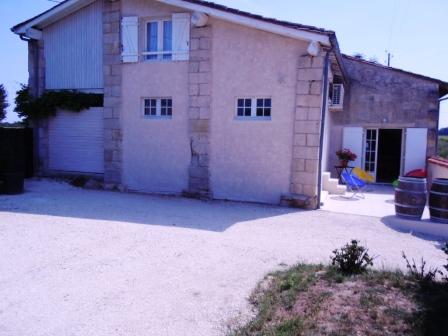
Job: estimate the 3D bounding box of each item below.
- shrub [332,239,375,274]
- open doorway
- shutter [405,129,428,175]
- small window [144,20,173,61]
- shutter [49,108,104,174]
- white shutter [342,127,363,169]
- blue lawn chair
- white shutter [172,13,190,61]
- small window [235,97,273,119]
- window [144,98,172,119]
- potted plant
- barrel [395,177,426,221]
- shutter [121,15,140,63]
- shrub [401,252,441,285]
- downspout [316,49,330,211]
[{"bbox_3d":[1.640,1.147,4.991,0.522,0.439,0.496,3,6,20],"label":"shrub"},{"bbox_3d":[6.439,-0.453,15.107,0.900,2.115,0.150,3,6,20],"label":"open doorway"},{"bbox_3d":[7.206,-0.438,14.521,0.730,2.120,0.050,4,6,22],"label":"shutter"},{"bbox_3d":[-1.913,-3.786,11.549,1.020,1.200,0.090,4,6,22],"label":"small window"},{"bbox_3d":[-4.949,-0.963,13.027,2.400,2.120,0.100,4,6,22],"label":"shutter"},{"bbox_3d":[5.101,-0.523,15.377,0.730,2.120,0.050,4,6,22],"label":"white shutter"},{"bbox_3d":[4.032,0.506,12.045,0.700,0.740,0.640,5,7,32],"label":"blue lawn chair"},{"bbox_3d":[-1.194,-3.652,10.848,0.537,1.282,0.050,3,6,20],"label":"white shutter"},{"bbox_3d":[0.846,-1.623,10.559,1.000,0.560,0.090,4,6,22],"label":"small window"},{"bbox_3d":[-1.918,-1.758,11.399,0.963,0.608,0.120,3,6,20],"label":"window"},{"bbox_3d":[4.506,-0.367,14.260,0.721,0.676,0.649,3,6,20],"label":"potted plant"},{"bbox_3d":[4.379,0.704,9.107,0.680,0.930,0.680,3,6,20],"label":"barrel"},{"bbox_3d":[-2.811,-3.851,11.673,0.570,1.340,0.050,4,6,22],"label":"shutter"},{"bbox_3d":[2.400,1.214,4.726,0.434,0.391,0.369,3,6,20],"label":"shrub"},{"bbox_3d":[2.499,-0.891,9.725,0.110,3.909,0.110,3,6,20],"label":"downspout"}]

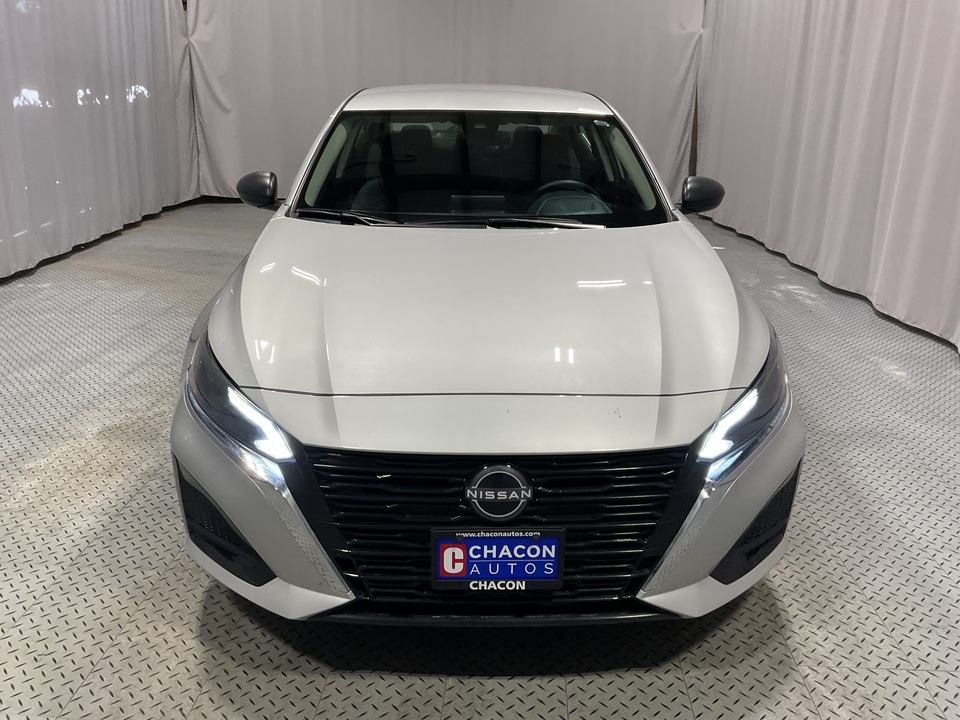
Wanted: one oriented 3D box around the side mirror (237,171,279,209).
[{"bbox_3d":[-0.931,-0.720,3.394,0.200,0.150,0.140,0,19,-2],"label":"side mirror"}]

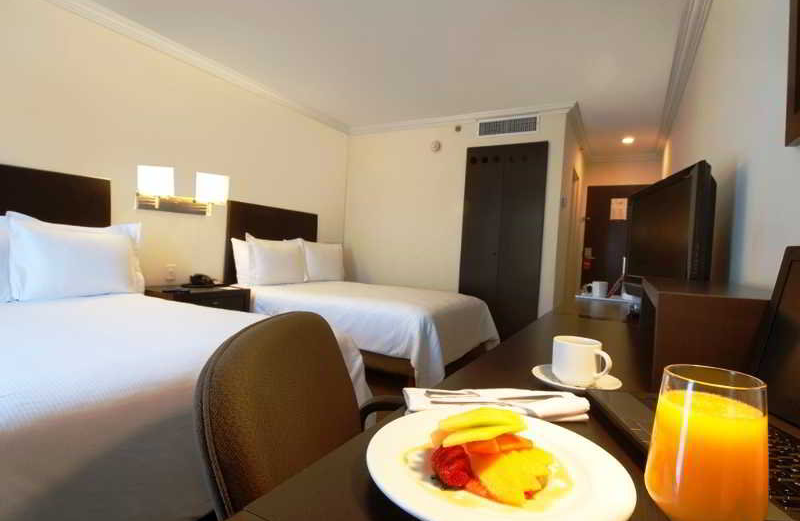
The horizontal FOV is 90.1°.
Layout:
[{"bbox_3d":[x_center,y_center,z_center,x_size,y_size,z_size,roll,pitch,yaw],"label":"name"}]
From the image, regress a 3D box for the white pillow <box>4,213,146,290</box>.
[{"bbox_3d":[-1.978,-0.015,2.498,0.190,0.480,0.700,-8,-4,30],"label":"white pillow"}]

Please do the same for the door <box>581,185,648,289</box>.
[{"bbox_3d":[3.152,-0.068,5.801,0.897,2.032,0.050,4,2,30],"label":"door"}]

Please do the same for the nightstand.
[{"bbox_3d":[-1.663,0.508,3.190,0.490,0.580,0.680,4,2,30],"label":"nightstand"}]

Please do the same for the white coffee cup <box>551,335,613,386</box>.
[{"bbox_3d":[0.316,0.177,0.697,0.097,0.073,0.079,4,2,22],"label":"white coffee cup"}]

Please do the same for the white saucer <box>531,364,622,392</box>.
[{"bbox_3d":[0.319,0.215,0.727,0.150,0.022,0.150,4,2,30],"label":"white saucer"}]

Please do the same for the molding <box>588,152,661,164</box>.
[{"bbox_3d":[3.193,-1.482,5.705,0.945,0.080,0.090,4,2,30],"label":"molding"}]

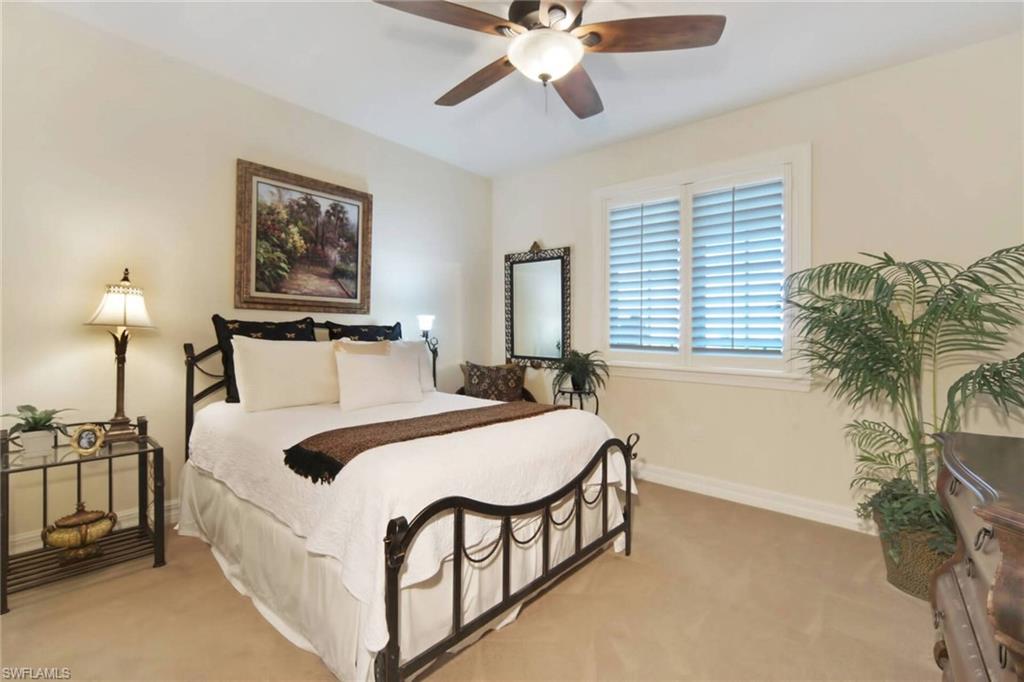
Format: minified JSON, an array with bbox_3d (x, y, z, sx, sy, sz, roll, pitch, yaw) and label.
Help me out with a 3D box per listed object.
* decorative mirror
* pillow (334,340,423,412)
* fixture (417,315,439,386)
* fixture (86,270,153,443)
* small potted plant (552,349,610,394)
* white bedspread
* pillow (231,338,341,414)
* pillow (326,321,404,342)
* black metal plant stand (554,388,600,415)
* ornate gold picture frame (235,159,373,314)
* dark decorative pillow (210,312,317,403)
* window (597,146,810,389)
[{"bbox_3d":[0.219,-0.362,4.467,0.790,1.235,0.040,2,2,41],"label":"decorative mirror"},{"bbox_3d":[-0.870,0.234,3.006,0.160,0.420,0.600,-27,-17,39],"label":"pillow"},{"bbox_3d":[-0.764,0.086,4.112,0.180,0.610,0.180,2,1,42],"label":"fixture"},{"bbox_3d":[-2.096,0.068,2.431,0.360,0.926,0.360,2,2,41],"label":"fixture"},{"bbox_3d":[0.585,0.252,3.827,0.450,0.370,0.420,1,1,0],"label":"small potted plant"},{"bbox_3d":[-0.643,0.645,2.691,2.148,0.507,1.735,2,1,42],"label":"white bedspread"},{"bbox_3d":[-1.329,0.186,2.829,0.180,0.460,0.670,-21,-13,39],"label":"pillow"},{"bbox_3d":[-1.051,0.125,3.372,0.160,0.500,0.620,-15,-9,40],"label":"pillow"},{"bbox_3d":[0.538,0.773,3.816,0.390,0.729,0.390,2,2,41],"label":"black metal plant stand"},{"bbox_3d":[-1.464,-0.706,3.367,0.050,0.976,1.000,5,4,41],"label":"ornate gold picture frame"},{"bbox_3d":[-1.633,0.117,3.086,0.170,0.550,0.640,-14,-9,41],"label":"dark decorative pillow"},{"bbox_3d":[1.347,-0.499,3.502,1.581,1.605,0.100,2,2,41],"label":"window"}]

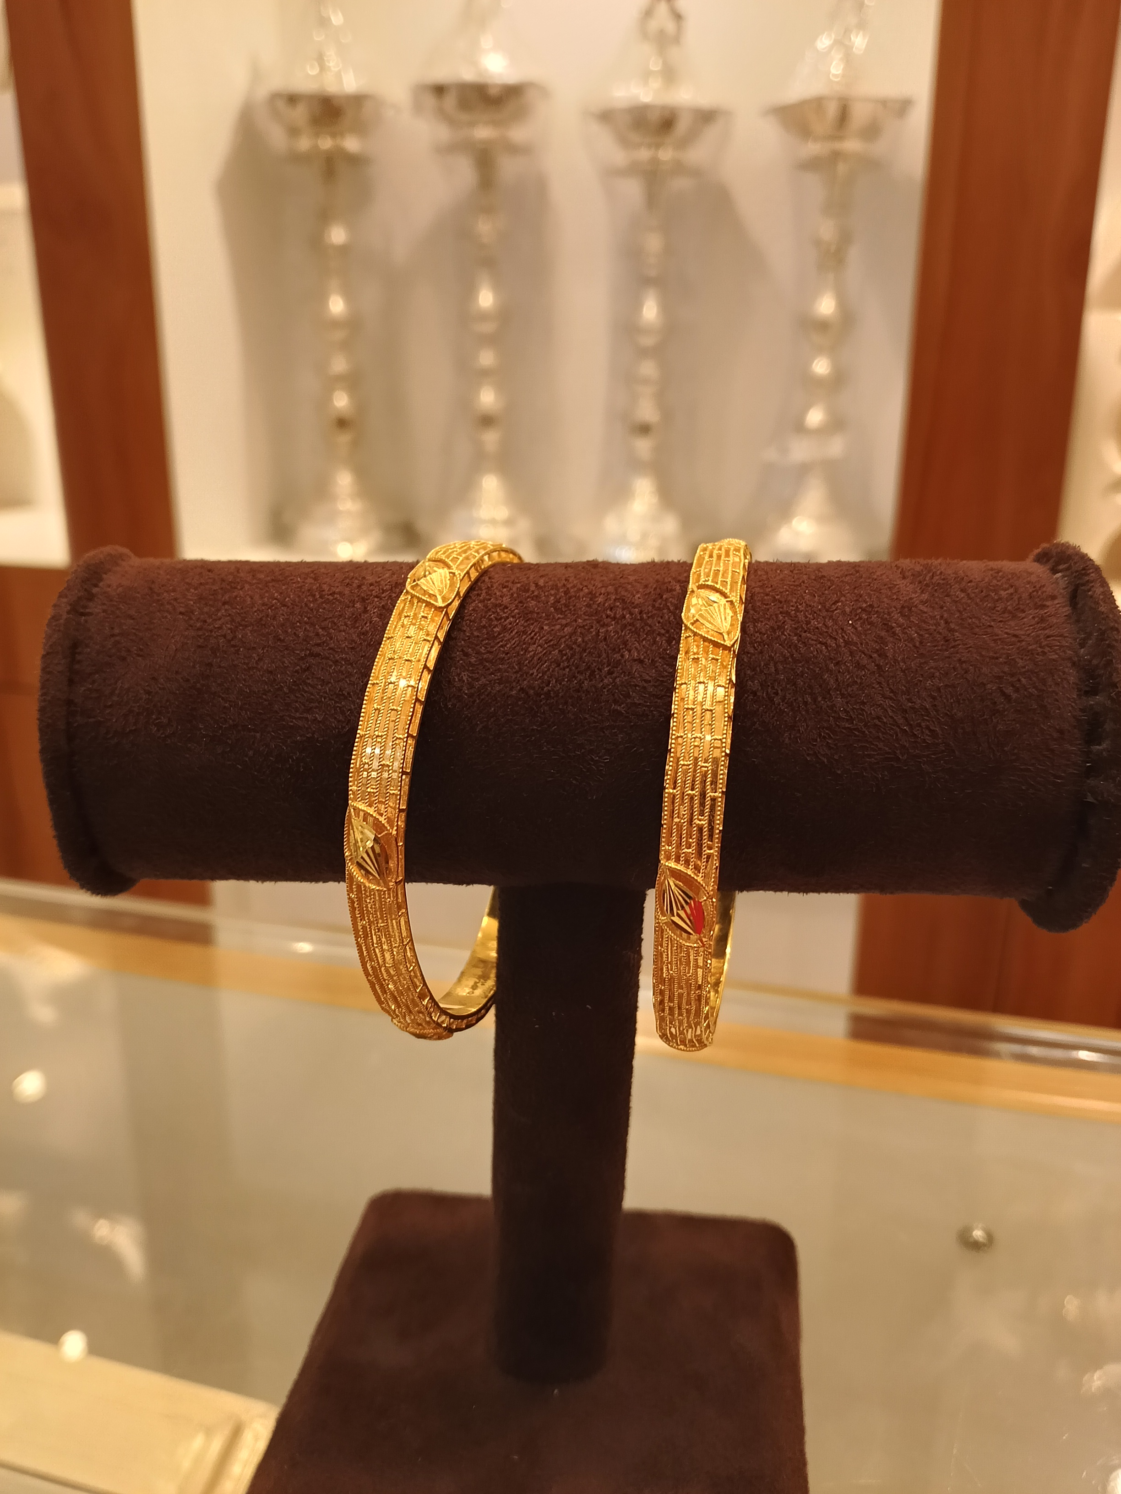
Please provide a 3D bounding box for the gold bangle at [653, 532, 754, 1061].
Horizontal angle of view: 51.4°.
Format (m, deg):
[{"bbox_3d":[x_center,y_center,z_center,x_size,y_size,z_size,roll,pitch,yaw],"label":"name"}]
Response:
[{"bbox_3d":[0.020,0.006,0.155,0.007,0.066,0.066,5,16,11],"label":"gold bangle"}]

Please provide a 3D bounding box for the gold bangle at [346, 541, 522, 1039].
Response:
[{"bbox_3d":[-0.012,0.005,0.159,0.007,0.066,0.066,5,16,15],"label":"gold bangle"}]

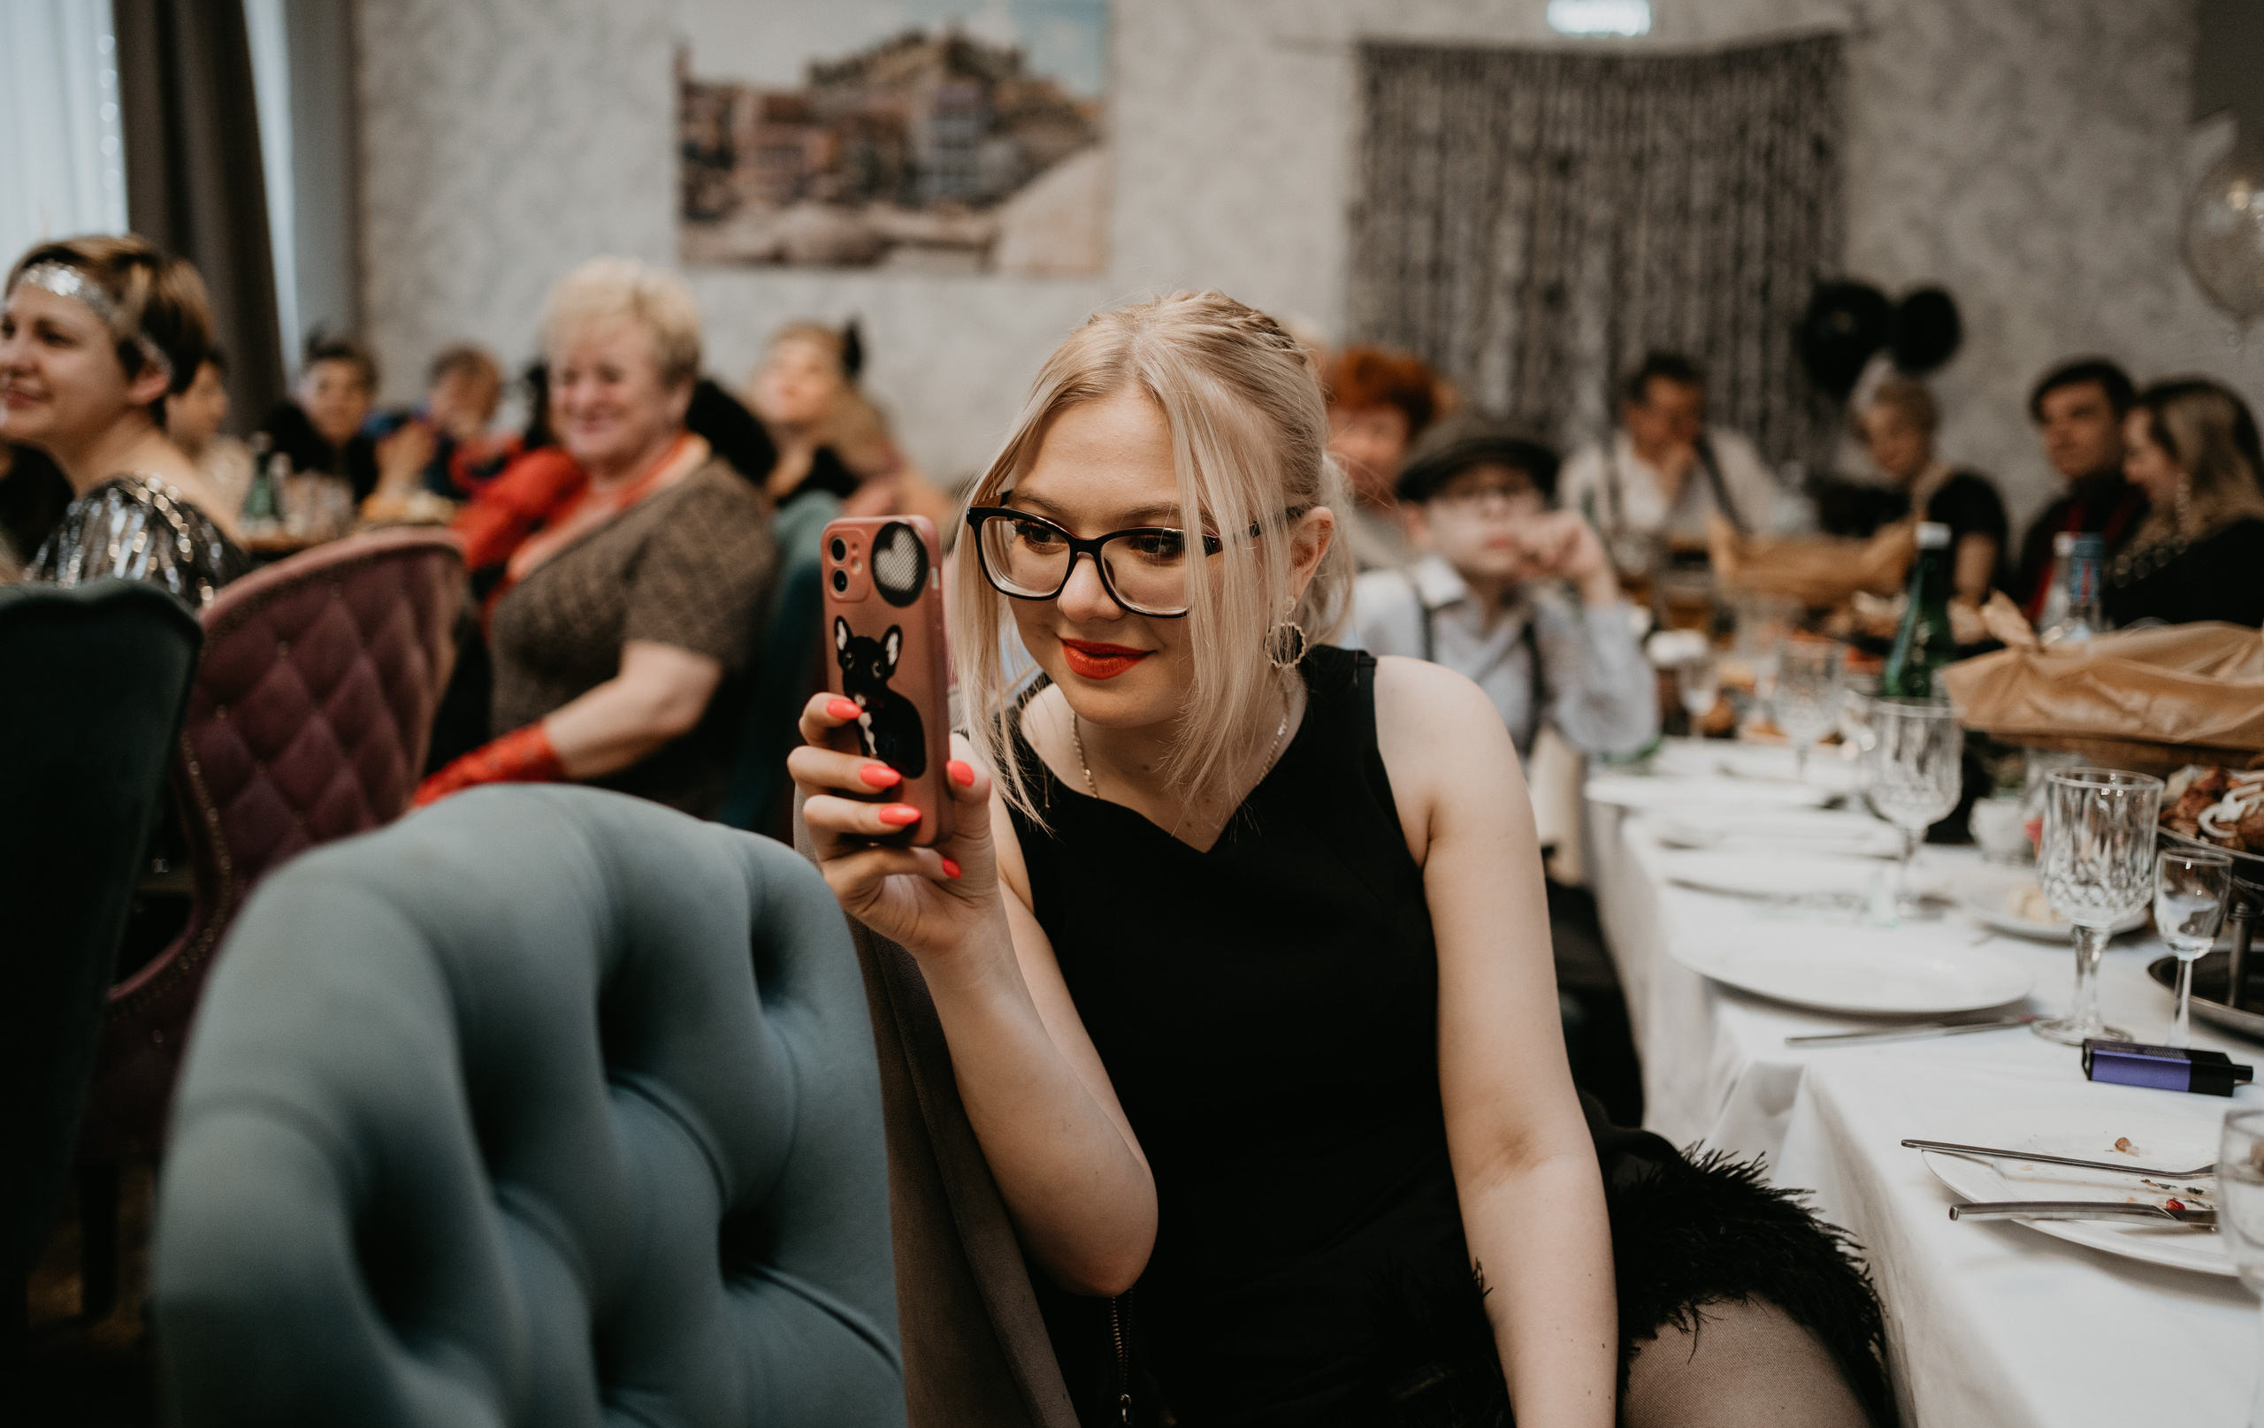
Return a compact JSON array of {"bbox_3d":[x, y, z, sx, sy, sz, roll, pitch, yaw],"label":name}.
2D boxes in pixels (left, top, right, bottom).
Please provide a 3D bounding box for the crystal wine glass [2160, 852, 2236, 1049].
[{"bbox_3d":[0.714,0.161,1.490,0.053,0.131,0.053,1,8,0],"label":"crystal wine glass"}]

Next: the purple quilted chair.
[{"bbox_3d":[-1.107,0.290,2.493,0.620,1.000,0.560,4,9,16],"label":"purple quilted chair"}]

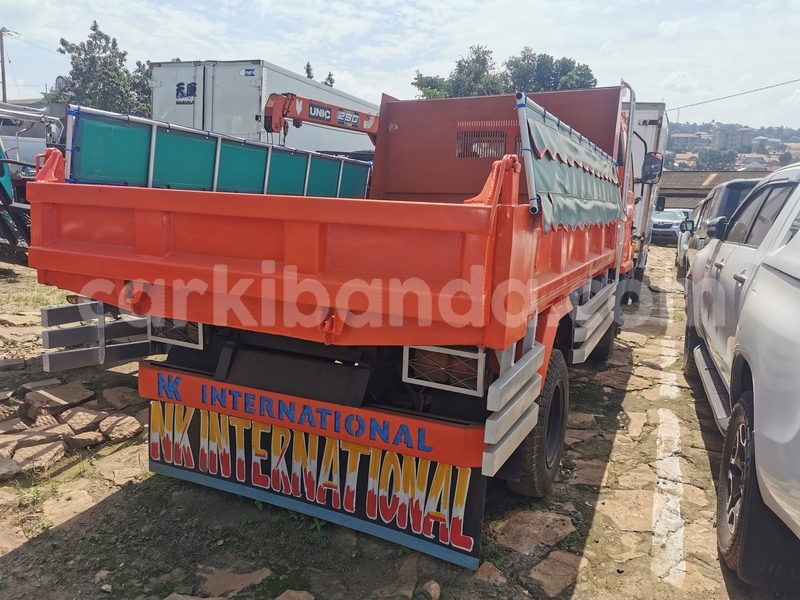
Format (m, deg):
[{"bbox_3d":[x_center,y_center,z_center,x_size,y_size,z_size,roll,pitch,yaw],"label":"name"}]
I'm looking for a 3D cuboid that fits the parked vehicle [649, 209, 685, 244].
[{"bbox_3d":[12.536,-3.462,29.800,1.800,1.720,4.500,7,10,23],"label":"parked vehicle"}]

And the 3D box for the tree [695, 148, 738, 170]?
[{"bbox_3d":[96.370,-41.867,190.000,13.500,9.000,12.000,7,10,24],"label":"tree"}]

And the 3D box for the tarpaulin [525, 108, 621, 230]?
[{"bbox_3d":[0.921,-0.540,2.945,0.120,0.380,2.600,7,10,24],"label":"tarpaulin"}]

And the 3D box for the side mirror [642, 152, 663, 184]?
[{"bbox_3d":[2.181,-1.136,5.390,0.180,0.280,0.080,9,11,35],"label":"side mirror"}]

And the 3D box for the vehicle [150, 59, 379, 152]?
[{"bbox_3d":[-2.274,-2.855,14.939,2.250,3.600,7.800,6,9,18],"label":"vehicle"}]

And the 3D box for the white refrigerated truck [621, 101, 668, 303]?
[{"bbox_3d":[4.008,-1.816,12.078,1.830,3.050,4.700,9,10,24],"label":"white refrigerated truck"}]

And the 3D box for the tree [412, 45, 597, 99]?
[{"bbox_3d":[6.101,-10.054,38.837,11.000,10.600,8.000,4,9,8],"label":"tree"}]

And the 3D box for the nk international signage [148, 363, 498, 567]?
[{"bbox_3d":[-0.444,0.628,2.660,1.673,0.542,0.120,7,10,24],"label":"nk international signage"}]

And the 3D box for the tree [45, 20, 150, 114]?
[{"bbox_3d":[-11.971,-6.931,24.582,4.400,7.500,4.200,-1,10,-26],"label":"tree"}]

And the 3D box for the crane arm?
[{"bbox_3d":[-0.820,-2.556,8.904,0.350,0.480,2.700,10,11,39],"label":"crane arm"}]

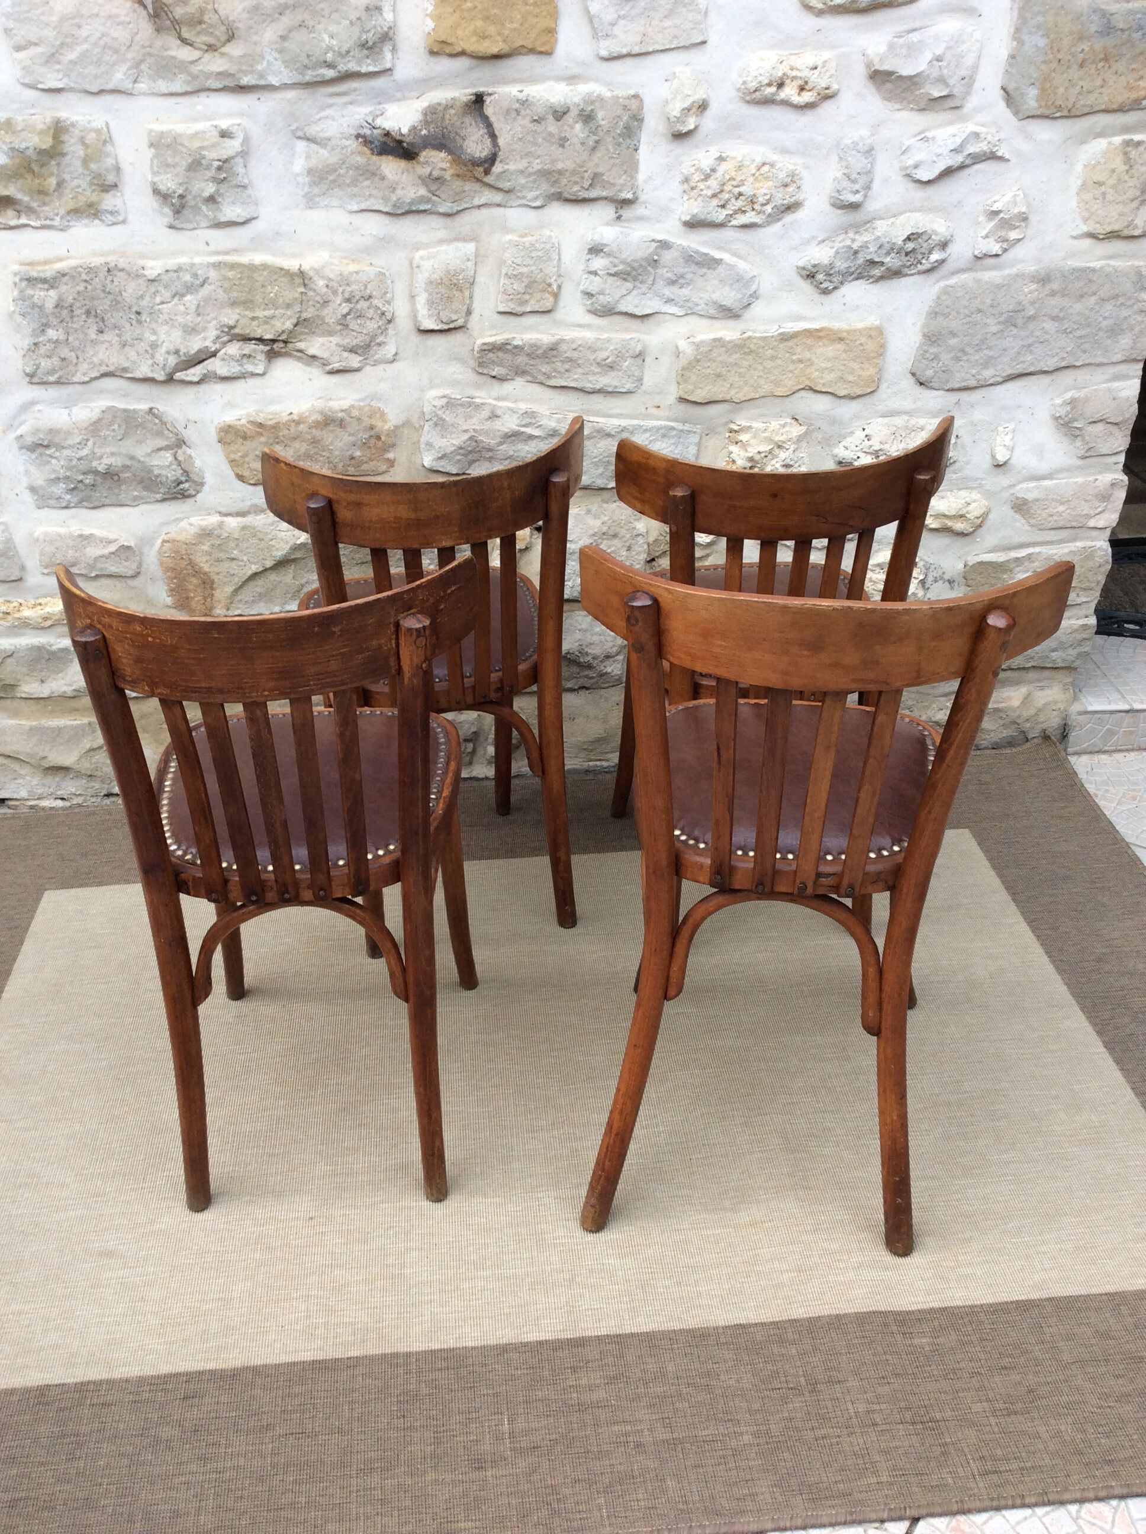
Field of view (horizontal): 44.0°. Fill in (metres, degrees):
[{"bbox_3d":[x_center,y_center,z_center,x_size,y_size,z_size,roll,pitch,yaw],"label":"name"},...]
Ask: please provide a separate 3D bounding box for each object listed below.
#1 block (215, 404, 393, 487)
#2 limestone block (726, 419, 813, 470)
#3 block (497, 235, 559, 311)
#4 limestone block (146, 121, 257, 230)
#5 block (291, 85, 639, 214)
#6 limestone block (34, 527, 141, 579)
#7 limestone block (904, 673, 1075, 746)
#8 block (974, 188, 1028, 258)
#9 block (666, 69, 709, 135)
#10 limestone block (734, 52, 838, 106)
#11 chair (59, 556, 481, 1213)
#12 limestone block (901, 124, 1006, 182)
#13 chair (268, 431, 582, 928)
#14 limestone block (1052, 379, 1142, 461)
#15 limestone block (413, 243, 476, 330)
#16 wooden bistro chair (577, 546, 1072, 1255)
[{"bbox_3d":[-0.449,-0.552,2.395,0.296,0.148,0.100,-4,29,-5],"label":"block"},{"bbox_3d":[0.339,-0.563,2.475,0.155,0.104,0.080,-4,29,-5],"label":"limestone block"},{"bbox_3d":[-0.080,-0.862,2.467,0.112,0.132,0.089,-3,27,-5],"label":"block"},{"bbox_3d":[-0.614,-0.984,2.353,0.164,0.161,0.099,-3,27,-5],"label":"limestone block"},{"bbox_3d":[-0.165,-0.970,2.213,0.532,0.183,0.120,-4,29,-5],"label":"block"},{"bbox_3d":[-0.865,-0.396,2.545,0.185,0.095,0.066,-4,28,-5],"label":"limestone block"},{"bbox_3d":[0.831,-0.144,2.918,0.375,0.170,0.110,-4,28,-5],"label":"limestone block"},{"bbox_3d":[0.732,-0.950,2.464,0.096,0.113,0.068,-4,28,-5],"label":"block"},{"bbox_3d":[0.175,-1.029,2.188,0.067,0.092,0.060,-4,29,-5],"label":"block"},{"bbox_3d":[0.344,-1.127,2.318,0.169,0.082,0.060,-4,28,-5],"label":"limestone block"},{"bbox_3d":[-0.332,0.088,1.836,0.467,0.812,0.499,-2,27,-1],"label":"chair"},{"bbox_3d":[0.603,-0.983,2.266,0.176,0.086,0.060,-4,29,-5],"label":"limestone block"},{"bbox_3d":[-0.240,-0.179,2.350,0.475,0.815,0.500,-9,29,-15],"label":"chair"},{"bbox_3d":[0.971,-0.669,2.696,0.174,0.140,0.119,-3,27,-5],"label":"limestone block"},{"bbox_3d":[-0.220,-0.824,2.411,0.106,0.141,0.074,-4,28,-5],"label":"limestone block"},{"bbox_3d":[0.269,0.096,1.693,0.475,0.820,0.517,5,29,10],"label":"wooden bistro chair"}]

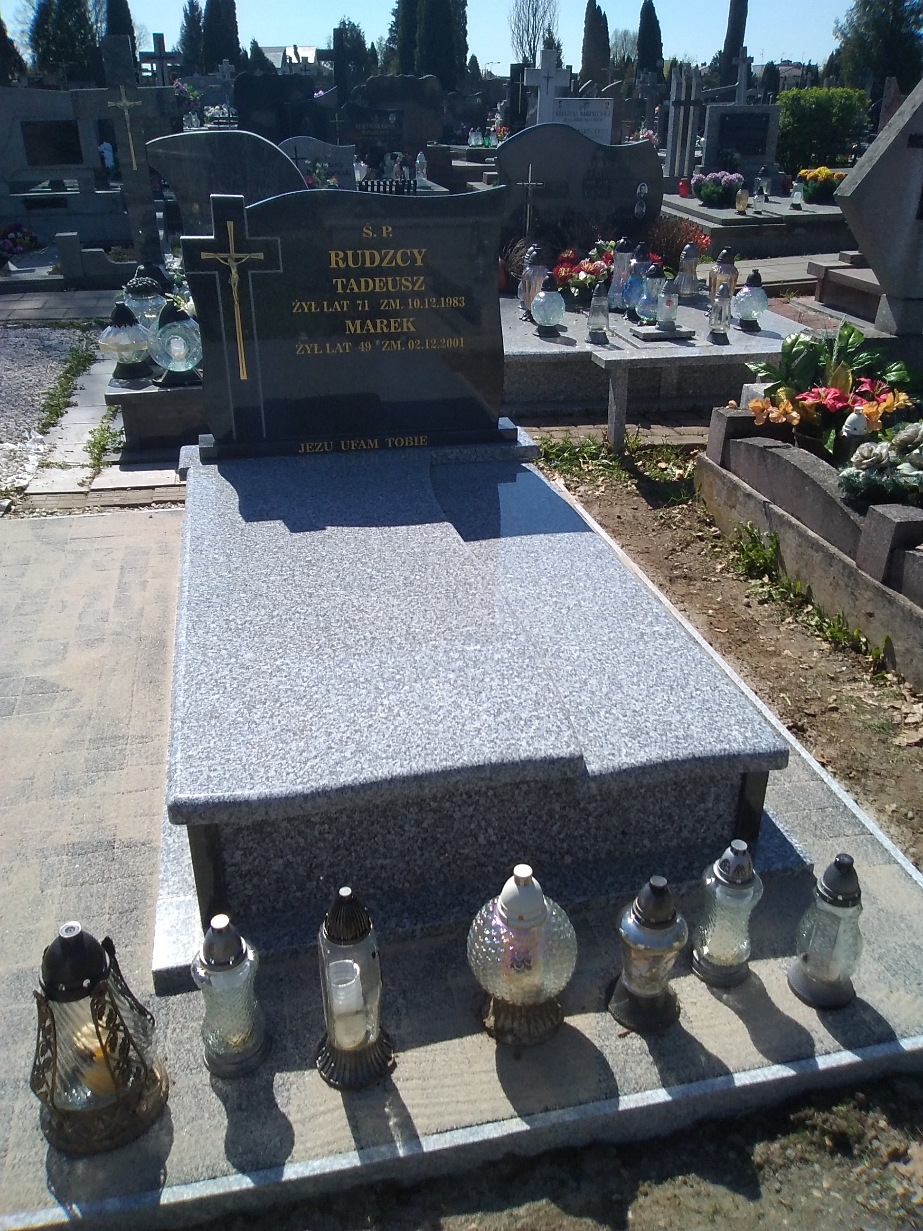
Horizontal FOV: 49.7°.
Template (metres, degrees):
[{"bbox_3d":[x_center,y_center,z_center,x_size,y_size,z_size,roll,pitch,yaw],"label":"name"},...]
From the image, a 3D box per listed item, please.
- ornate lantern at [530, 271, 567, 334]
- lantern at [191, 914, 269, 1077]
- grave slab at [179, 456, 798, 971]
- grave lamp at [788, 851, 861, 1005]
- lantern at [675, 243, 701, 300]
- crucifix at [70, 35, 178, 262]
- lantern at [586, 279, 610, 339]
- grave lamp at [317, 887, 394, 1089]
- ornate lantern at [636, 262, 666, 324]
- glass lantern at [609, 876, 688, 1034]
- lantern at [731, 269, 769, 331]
[{"bbox_3d":[0.493,-1.753,5.575,0.193,0.318,0.193,0,27,0],"label":"ornate lantern"},{"bbox_3d":[-0.364,0.582,1.545,0.108,0.297,0.108,-6,28,-11],"label":"lantern"},{"bbox_3d":[-0.143,0.010,2.720,1.175,0.338,1.915,-6,28,-11],"label":"grave slab"},{"bbox_3d":[0.679,0.562,1.806,0.122,0.298,0.122,-6,28,-11],"label":"grave lamp"},{"bbox_3d":[1.303,-1.994,5.759,0.136,0.300,0.136,-6,28,-11],"label":"lantern"},{"bbox_3d":[-1.840,-2.510,5.820,0.600,1.510,0.130,-6,28,-11],"label":"crucifix"},{"bbox_3d":[0.720,-1.597,5.195,0.124,0.298,0.123,-5,27,-11],"label":"lantern"},{"bbox_3d":[-0.176,0.575,1.582,0.128,0.356,0.125,-5,27,-11],"label":"grave lamp"},{"bbox_3d":[1.118,-1.897,5.852,0.178,0.322,0.178,-6,28,-11],"label":"ornate lantern"},{"bbox_3d":[0.324,0.562,1.697,0.126,0.281,0.126,0,26,0],"label":"glass lantern"},{"bbox_3d":[1.663,-1.805,5.681,0.205,0.312,0.205,-6,28,-11],"label":"lantern"}]

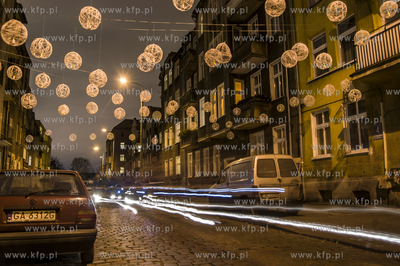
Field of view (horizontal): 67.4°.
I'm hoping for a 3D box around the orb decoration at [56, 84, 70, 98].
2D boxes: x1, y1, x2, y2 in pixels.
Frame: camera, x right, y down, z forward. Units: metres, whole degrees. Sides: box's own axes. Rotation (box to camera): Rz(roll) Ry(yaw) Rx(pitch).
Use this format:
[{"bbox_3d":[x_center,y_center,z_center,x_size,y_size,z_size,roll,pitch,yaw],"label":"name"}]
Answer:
[{"bbox_3d":[-4.086,-1.246,8.965,0.399,0.411,0.399,-1,-9,0],"label":"orb decoration"}]

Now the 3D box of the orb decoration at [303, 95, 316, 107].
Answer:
[{"bbox_3d":[3.905,-1.135,10.667,0.420,0.420,0.420,5,-12,-23],"label":"orb decoration"}]

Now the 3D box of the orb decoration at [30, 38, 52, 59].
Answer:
[{"bbox_3d":[-3.215,-1.707,6.084,0.399,0.411,0.399,-1,-9,0],"label":"orb decoration"}]

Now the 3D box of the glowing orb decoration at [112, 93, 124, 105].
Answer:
[{"bbox_3d":[-3.260,-1.340,11.885,0.460,0.460,0.460,-1,-10,0],"label":"glowing orb decoration"}]

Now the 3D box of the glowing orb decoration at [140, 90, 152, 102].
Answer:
[{"bbox_3d":[-1.986,-1.345,11.042,0.420,0.420,0.420,5,-12,-23],"label":"glowing orb decoration"}]

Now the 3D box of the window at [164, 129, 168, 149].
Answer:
[{"bbox_3d":[-4.093,0.739,36.297,0.200,2.100,1.350,3,-10,-20],"label":"window"}]

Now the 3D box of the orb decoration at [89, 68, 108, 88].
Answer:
[{"bbox_3d":[-2.542,-1.363,7.492,0.460,0.460,0.460,-1,-10,0],"label":"orb decoration"}]

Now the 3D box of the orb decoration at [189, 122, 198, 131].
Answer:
[{"bbox_3d":[-0.302,-0.312,13.940,0.400,0.400,0.400,-1,-10,0],"label":"orb decoration"}]

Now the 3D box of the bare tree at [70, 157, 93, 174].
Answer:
[{"bbox_3d":[-37.563,11.987,95.000,7.200,9.507,7.200,3,-10,-20],"label":"bare tree"}]

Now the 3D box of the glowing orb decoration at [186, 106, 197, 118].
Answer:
[{"bbox_3d":[-0.320,-0.816,11.696,0.399,0.411,0.399,-1,-9,0],"label":"glowing orb decoration"}]

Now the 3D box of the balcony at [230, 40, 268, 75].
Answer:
[{"bbox_3d":[2.866,-4.379,17.792,1.030,1.020,2.500,3,-10,-22],"label":"balcony"}]

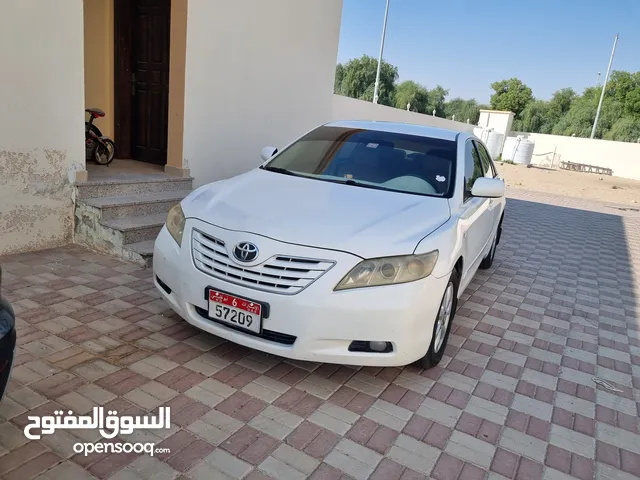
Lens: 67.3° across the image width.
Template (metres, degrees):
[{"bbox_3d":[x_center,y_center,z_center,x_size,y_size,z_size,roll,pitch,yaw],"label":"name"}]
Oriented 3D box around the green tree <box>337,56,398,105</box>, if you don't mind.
[{"bbox_3d":[4.178,-13.064,43.960,7.200,7.200,7.200,6,14,0],"label":"green tree"}]

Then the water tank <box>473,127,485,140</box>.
[{"bbox_3d":[10.201,-6.197,30.551,1.150,1.650,1.150,6,14,0],"label":"water tank"}]

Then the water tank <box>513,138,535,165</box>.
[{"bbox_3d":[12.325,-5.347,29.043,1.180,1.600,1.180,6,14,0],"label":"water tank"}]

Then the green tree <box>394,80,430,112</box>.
[{"bbox_3d":[8.827,-12.757,47.554,5.200,5.800,5.200,6,14,0],"label":"green tree"}]

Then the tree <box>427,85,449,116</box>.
[{"bbox_3d":[11.755,-12.778,49.036,4.000,5.720,4.000,6,14,0],"label":"tree"}]

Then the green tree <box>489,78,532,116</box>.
[{"bbox_3d":[16.922,-11.219,43.532,5.400,6.520,5.400,6,14,0],"label":"green tree"}]

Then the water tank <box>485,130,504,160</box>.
[{"bbox_3d":[10.866,-5.867,29.846,1.180,1.750,1.180,6,14,0],"label":"water tank"}]

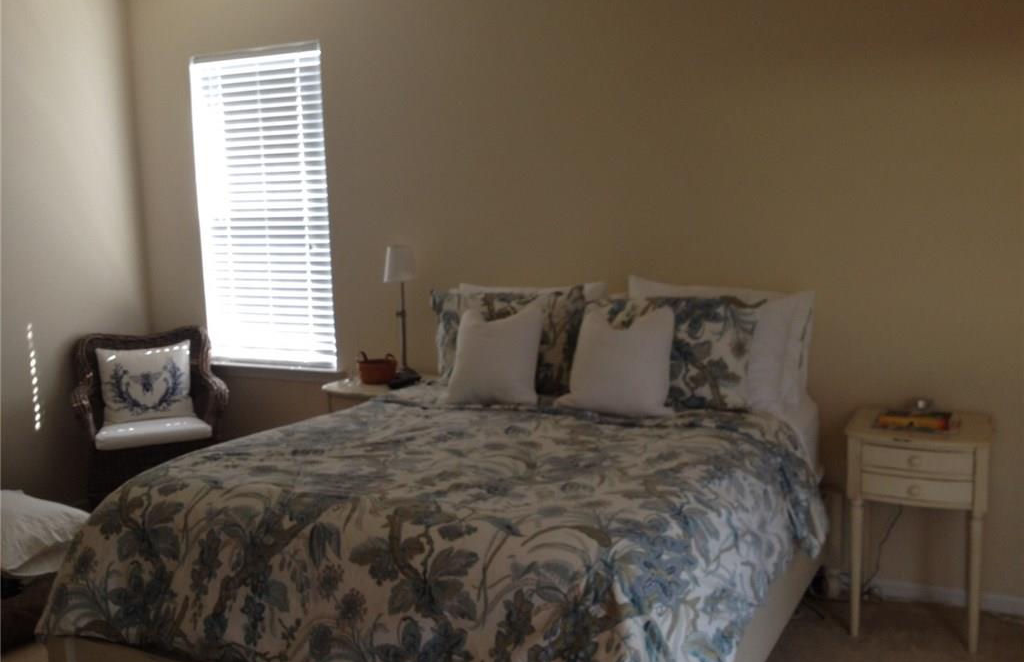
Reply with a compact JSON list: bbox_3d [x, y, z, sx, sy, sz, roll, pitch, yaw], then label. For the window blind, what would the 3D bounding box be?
[{"bbox_3d":[-1.164,-0.553,4.840,0.774,1.470,0.059,2,8,27],"label":"window blind"}]

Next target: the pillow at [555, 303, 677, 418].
[{"bbox_3d":[0.367,0.100,3.702,0.412,0.402,0.147,2,-7,27],"label":"pillow"}]

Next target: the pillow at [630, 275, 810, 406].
[{"bbox_3d":[0.734,0.046,3.725,0.657,0.461,0.186,2,-7,27],"label":"pillow"}]

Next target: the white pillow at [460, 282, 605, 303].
[{"bbox_3d":[0.074,0.023,4.097,0.627,0.451,0.167,2,-7,27],"label":"white pillow"}]

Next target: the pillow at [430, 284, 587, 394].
[{"bbox_3d":[-0.028,0.038,3.993,0.647,0.441,0.167,2,-7,27],"label":"pillow"}]

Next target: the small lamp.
[{"bbox_3d":[-0.453,-0.056,4.271,0.157,0.583,0.157,-2,7,0],"label":"small lamp"}]

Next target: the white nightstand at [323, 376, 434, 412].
[{"bbox_3d":[-0.563,0.594,4.447,0.451,0.730,0.358,2,8,27],"label":"white nightstand"}]

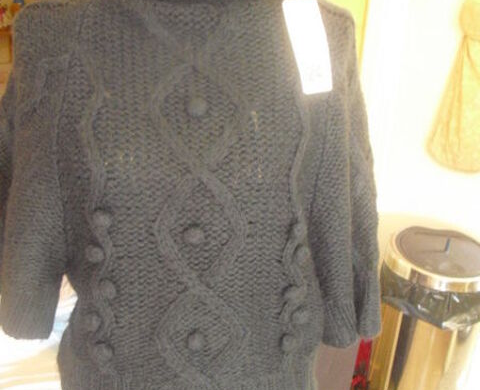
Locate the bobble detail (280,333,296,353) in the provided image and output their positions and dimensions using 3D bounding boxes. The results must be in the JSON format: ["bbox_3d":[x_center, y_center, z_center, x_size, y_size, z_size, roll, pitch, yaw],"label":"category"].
[{"bbox_3d":[0.066,0.202,0.904,0.024,0.027,0.018,-2,12,-25],"label":"bobble detail"}]

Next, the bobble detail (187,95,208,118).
[{"bbox_3d":[-0.052,-0.109,0.817,0.026,0.026,0.018,3,11,-5],"label":"bobble detail"}]

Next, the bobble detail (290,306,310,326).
[{"bbox_3d":[0.082,0.164,0.904,0.027,0.027,0.018,-2,12,-25],"label":"bobble detail"}]

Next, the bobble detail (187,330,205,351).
[{"bbox_3d":[-0.058,0.190,0.868,0.024,0.028,0.018,3,11,-5],"label":"bobble detail"}]

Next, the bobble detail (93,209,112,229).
[{"bbox_3d":[-0.184,0.033,0.889,0.027,0.027,0.018,8,12,20],"label":"bobble detail"}]

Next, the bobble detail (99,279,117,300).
[{"bbox_3d":[-0.179,0.128,0.899,0.025,0.027,0.018,8,12,20],"label":"bobble detail"}]

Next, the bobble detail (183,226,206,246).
[{"bbox_3d":[-0.060,0.052,0.858,0.027,0.026,0.018,3,11,-5],"label":"bobble detail"}]

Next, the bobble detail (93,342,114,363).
[{"bbox_3d":[-0.188,0.216,0.915,0.029,0.029,0.018,8,12,20],"label":"bobble detail"}]

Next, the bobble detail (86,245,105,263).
[{"bbox_3d":[-0.197,0.080,0.899,0.027,0.025,0.018,8,12,20],"label":"bobble detail"}]

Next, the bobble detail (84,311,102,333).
[{"bbox_3d":[-0.201,0.175,0.915,0.026,0.029,0.018,8,12,20],"label":"bobble detail"}]

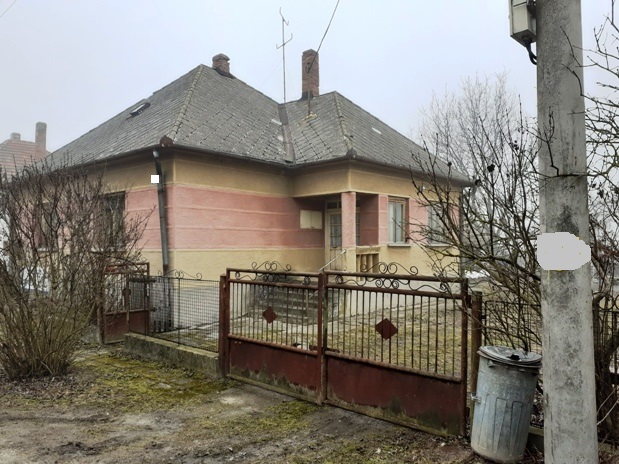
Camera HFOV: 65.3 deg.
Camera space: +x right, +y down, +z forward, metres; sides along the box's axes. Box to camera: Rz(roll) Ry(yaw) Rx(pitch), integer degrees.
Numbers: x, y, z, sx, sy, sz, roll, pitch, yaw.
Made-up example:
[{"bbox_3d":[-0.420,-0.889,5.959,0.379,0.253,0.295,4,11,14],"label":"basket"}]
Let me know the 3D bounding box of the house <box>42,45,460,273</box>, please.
[{"bbox_3d":[-2.513,-2.119,16.331,12.100,8.480,10.750,-1,-2,41],"label":"house"}]

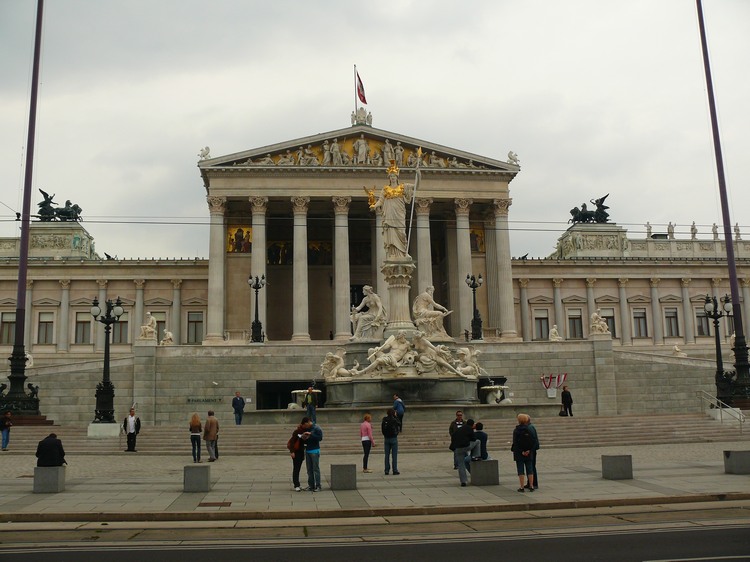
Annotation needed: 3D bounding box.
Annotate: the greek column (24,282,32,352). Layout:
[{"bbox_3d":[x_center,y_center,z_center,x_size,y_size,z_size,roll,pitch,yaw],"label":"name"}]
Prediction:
[{"bbox_3d":[-34.232,3.379,74.340,1.000,7.062,1.000,0,-10,-6],"label":"greek column"}]

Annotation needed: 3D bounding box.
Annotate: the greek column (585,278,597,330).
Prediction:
[{"bbox_3d":[20.603,2.977,71.524,0.950,6.500,0.950,0,-10,-6],"label":"greek column"}]

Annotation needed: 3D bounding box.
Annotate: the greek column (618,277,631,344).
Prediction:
[{"bbox_3d":[23.815,2.959,71.928,0.950,6.500,0.950,0,-10,-6],"label":"greek column"}]

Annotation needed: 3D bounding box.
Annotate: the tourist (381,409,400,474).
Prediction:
[{"bbox_3d":[0.430,4.451,21.054,0.550,1.790,0.420,-3,-10,12],"label":"tourist"}]

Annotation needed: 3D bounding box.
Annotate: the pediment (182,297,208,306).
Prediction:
[{"bbox_3d":[-16.051,1.724,67.884,2.417,0.950,0.450,0,-10,-6],"label":"pediment"}]

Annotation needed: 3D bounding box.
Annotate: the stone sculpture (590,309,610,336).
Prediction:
[{"bbox_3d":[15.101,2.724,50.995,1.450,1.750,1.050,0,-10,-6],"label":"stone sculpture"}]

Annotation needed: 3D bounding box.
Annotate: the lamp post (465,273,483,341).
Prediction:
[{"bbox_3d":[8.274,2.150,63.074,1.400,5.643,1.400,0,-10,-6],"label":"lamp post"}]

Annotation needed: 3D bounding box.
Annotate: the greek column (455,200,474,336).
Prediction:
[{"bbox_3d":[8.373,-1.251,69.511,1.620,13.019,1.620,0,-9,-6],"label":"greek column"}]

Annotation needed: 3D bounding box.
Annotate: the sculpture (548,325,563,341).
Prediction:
[{"bbox_3d":[15.606,4.513,65.352,1.200,1.500,0.950,-2,-10,3],"label":"sculpture"}]

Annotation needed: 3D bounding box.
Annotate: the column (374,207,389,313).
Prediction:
[{"bbox_3d":[0.872,-1.222,66.602,1.500,12.659,1.500,0,-10,-6],"label":"column"}]

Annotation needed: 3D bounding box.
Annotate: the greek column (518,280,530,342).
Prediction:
[{"bbox_3d":[14.934,3.215,75.034,0.980,7.026,0.980,0,-10,-5],"label":"greek column"}]

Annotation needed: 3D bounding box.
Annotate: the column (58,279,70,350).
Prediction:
[{"bbox_3d":[-27.423,3.128,66.890,1.000,6.407,1.000,0,-10,-6],"label":"column"}]

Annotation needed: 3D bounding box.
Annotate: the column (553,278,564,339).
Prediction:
[{"bbox_3d":[17.369,2.994,71.134,0.950,6.500,0.950,0,-10,-6],"label":"column"}]

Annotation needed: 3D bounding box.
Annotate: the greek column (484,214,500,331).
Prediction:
[{"bbox_3d":[11.508,-0.307,73.632,1.400,12.383,1.400,0,-10,-6],"label":"greek column"}]

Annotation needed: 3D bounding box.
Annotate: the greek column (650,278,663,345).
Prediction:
[{"bbox_3d":[27.005,2.941,72.350,0.950,6.500,0.950,0,-10,-6],"label":"greek column"}]

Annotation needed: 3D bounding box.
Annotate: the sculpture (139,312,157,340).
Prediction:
[{"bbox_3d":[-15.875,3.158,53.253,1.250,1.904,0.950,1,-9,-11],"label":"sculpture"}]

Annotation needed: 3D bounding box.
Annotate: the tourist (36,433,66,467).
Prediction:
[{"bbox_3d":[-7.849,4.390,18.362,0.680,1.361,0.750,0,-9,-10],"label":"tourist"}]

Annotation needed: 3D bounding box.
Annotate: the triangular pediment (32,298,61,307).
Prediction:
[{"bbox_3d":[-30.862,2.004,71.319,2.620,0.820,0.500,0,-10,-5],"label":"triangular pediment"}]

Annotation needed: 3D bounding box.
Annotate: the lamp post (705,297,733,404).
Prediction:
[{"bbox_3d":[17.668,3.557,38.773,1.450,5.795,1.400,0,-10,-5],"label":"lamp post"}]

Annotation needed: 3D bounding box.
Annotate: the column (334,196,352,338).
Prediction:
[{"bbox_3d":[-2.571,-0.957,59.969,1.550,11.576,1.550,0,-10,-6],"label":"column"}]

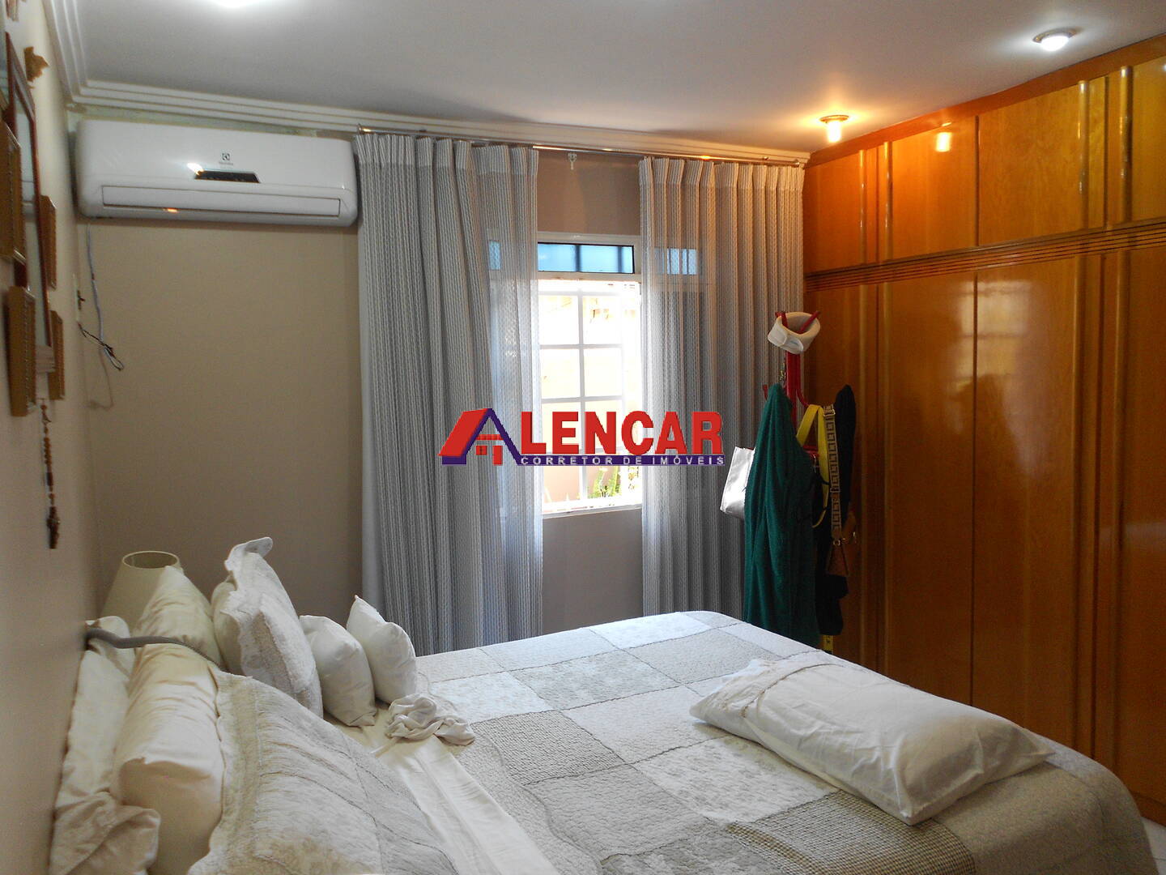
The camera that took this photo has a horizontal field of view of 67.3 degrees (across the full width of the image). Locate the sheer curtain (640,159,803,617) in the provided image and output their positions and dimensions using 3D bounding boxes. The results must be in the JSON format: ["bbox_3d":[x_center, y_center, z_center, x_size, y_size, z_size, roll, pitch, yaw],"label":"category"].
[{"bbox_3d":[0.655,-0.016,3.971,0.880,2.380,0.110,-4,6,-27],"label":"sheer curtain"}]

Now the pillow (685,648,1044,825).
[{"bbox_3d":[0.675,0.695,2.243,0.500,0.125,0.740,-5,6,-36],"label":"pillow"}]

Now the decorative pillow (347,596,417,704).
[{"bbox_3d":[-0.603,0.633,2.604,0.125,0.280,0.320,-17,11,-24],"label":"decorative pillow"}]

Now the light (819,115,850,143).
[{"bbox_3d":[1.042,-1.278,3.639,0.120,0.095,0.120,-1,5,0],"label":"light"}]

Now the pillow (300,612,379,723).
[{"bbox_3d":[-0.692,0.649,2.473,0.125,0.280,0.320,-19,12,-24],"label":"pillow"}]

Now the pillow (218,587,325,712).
[{"bbox_3d":[-0.773,0.577,2.294,0.140,0.450,0.580,-18,11,-24],"label":"pillow"}]

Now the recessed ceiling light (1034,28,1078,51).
[{"bbox_3d":[1.484,-1.240,2.753,0.130,0.050,0.130,-4,5,-26],"label":"recessed ceiling light"}]

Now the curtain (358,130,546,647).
[{"bbox_3d":[-0.484,0.075,3.394,0.740,2.370,0.110,-4,6,-27],"label":"curtain"}]

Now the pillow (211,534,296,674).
[{"bbox_3d":[-0.880,0.546,2.339,0.140,0.470,0.600,-14,9,-25],"label":"pillow"}]

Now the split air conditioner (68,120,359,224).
[{"bbox_3d":[-1.273,-0.917,3.096,0.880,0.297,0.200,-4,5,-26],"label":"split air conditioner"}]

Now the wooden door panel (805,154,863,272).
[{"bbox_3d":[1.197,-1.059,4.163,0.035,0.505,0.420,-4,5,-26],"label":"wooden door panel"}]

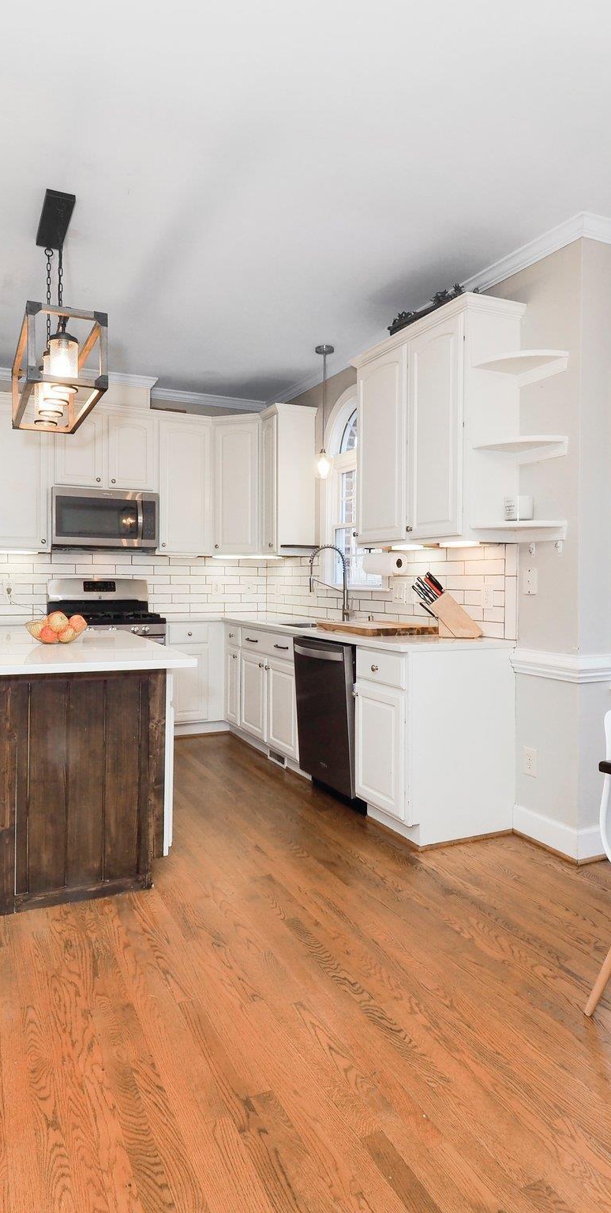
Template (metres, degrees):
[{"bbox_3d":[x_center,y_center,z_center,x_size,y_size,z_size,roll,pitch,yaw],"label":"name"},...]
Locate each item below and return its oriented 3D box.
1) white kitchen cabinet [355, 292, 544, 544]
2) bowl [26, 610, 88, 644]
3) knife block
[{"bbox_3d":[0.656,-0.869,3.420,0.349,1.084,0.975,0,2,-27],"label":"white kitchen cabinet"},{"bbox_3d":[-1.175,0.089,3.095,0.280,0.150,0.280,0,2,-27],"label":"bowl"},{"bbox_3d":[0.713,0.038,3.034,0.250,0.220,0.100,1,2,17],"label":"knife block"}]

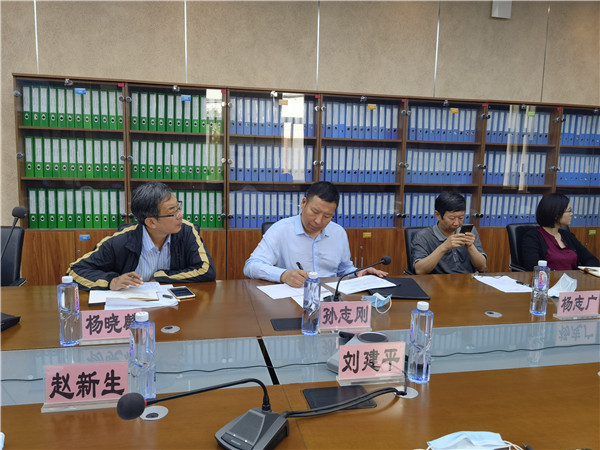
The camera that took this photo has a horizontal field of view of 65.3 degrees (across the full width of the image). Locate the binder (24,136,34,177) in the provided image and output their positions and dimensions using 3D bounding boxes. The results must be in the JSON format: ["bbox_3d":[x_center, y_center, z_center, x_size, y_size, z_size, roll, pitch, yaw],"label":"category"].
[{"bbox_3d":[-2.172,-0.554,3.843,0.060,0.315,0.280,0,7,-12],"label":"binder"}]

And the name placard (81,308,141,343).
[{"bbox_3d":[-0.645,0.347,1.610,0.200,0.110,0.042,0,7,-11],"label":"name placard"}]

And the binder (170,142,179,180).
[{"bbox_3d":[-1.076,-0.554,4.072,0.056,0.315,0.285,0,7,-12],"label":"binder"}]

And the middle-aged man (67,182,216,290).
[{"bbox_3d":[-0.813,0.406,2.404,0.730,1.270,0.680,-1,7,-18],"label":"middle-aged man"}]

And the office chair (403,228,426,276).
[{"bbox_3d":[1.080,0.538,3.250,0.580,0.970,0.620,-1,7,-15],"label":"office chair"}]

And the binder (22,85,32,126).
[{"bbox_3d":[-2.187,-0.953,3.834,0.059,0.317,0.280,0,7,-11],"label":"binder"}]

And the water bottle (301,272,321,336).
[{"bbox_3d":[0.041,0.289,1.713,0.066,0.230,0.066,0,7,-12],"label":"water bottle"}]

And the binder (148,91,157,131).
[{"bbox_3d":[-1.238,-0.947,3.988,0.064,0.318,0.285,0,7,-12],"label":"binder"}]

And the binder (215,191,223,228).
[{"bbox_3d":[-0.729,-0.149,4.223,0.059,0.317,0.280,0,7,-11],"label":"binder"}]

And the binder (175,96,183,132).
[{"bbox_3d":[-1.035,-0.948,4.030,0.064,0.318,0.285,0,7,-12],"label":"binder"}]

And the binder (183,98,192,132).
[{"bbox_3d":[-0.968,-0.948,4.044,0.064,0.318,0.285,0,7,-12],"label":"binder"}]

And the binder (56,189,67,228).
[{"bbox_3d":[-1.966,-0.148,3.938,0.056,0.315,0.285,0,7,-12],"label":"binder"}]

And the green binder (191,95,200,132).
[{"bbox_3d":[-0.907,-0.956,4.090,0.059,0.317,0.280,0,7,-11],"label":"green binder"}]

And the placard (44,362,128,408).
[{"bbox_3d":[-0.545,0.407,1.198,0.205,0.111,0.045,0,7,-12],"label":"placard"}]

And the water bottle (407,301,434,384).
[{"bbox_3d":[0.356,0.343,1.379,0.064,0.233,0.064,0,7,-12],"label":"water bottle"}]

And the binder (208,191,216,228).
[{"bbox_3d":[-0.794,-0.148,4.210,0.059,0.317,0.280,0,7,-11],"label":"binder"}]

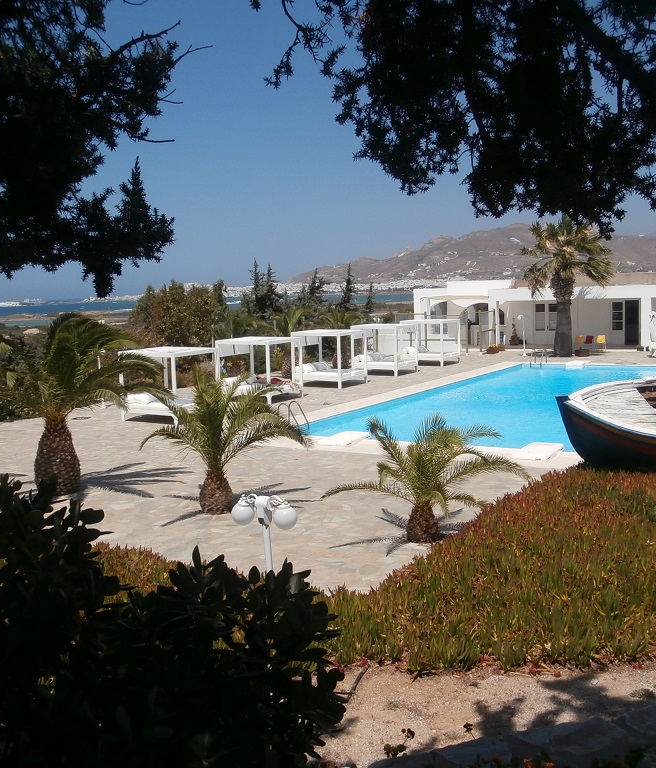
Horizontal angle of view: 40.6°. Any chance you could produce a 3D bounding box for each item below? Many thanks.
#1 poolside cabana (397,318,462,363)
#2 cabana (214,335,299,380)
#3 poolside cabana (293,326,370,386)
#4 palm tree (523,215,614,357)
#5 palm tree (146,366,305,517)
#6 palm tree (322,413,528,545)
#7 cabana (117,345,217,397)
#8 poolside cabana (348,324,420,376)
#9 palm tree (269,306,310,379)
[{"bbox_3d":[4.634,-1.869,40.105,2.065,1.986,1.803,2,7,33],"label":"poolside cabana"},{"bbox_3d":[-2.215,-0.464,29.061,2.065,1.986,1.803,2,7,33],"label":"cabana"},{"bbox_3d":[0.055,-0.925,32.677,2.065,1.986,1.803,2,7,33],"label":"poolside cabana"},{"bbox_3d":[11.595,-4.785,42.874,4.279,6.732,3.979,0,6,15],"label":"palm tree"},{"bbox_3d":[-1.677,0.874,14.380,2.668,2.395,2.481,-3,6,-8],"label":"palm tree"},{"bbox_3d":[1.351,1.302,12.331,2.873,1.774,2.672,-1,6,6],"label":"palm tree"},{"bbox_3d":[-4.483,0.030,25.132,2.065,1.986,1.803,2,7,33],"label":"cabana"},{"bbox_3d":[2.336,-1.404,36.459,2.065,1.986,1.803,2,7,33],"label":"poolside cabana"},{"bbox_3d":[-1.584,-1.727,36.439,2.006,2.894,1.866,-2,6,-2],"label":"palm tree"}]

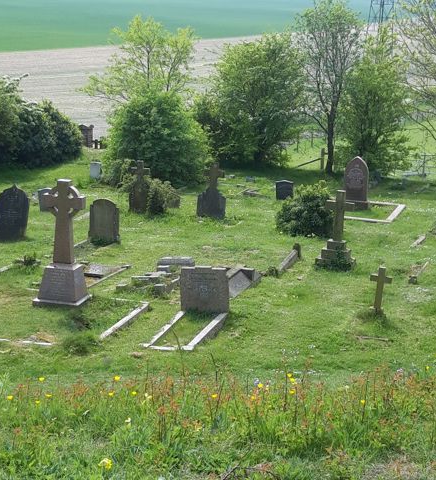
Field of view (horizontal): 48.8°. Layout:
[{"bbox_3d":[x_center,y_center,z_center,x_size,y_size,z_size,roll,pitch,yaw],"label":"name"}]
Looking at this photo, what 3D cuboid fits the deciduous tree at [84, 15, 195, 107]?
[{"bbox_3d":[-3.703,-7.103,24.544,5.200,7.300,4.600,1,15,0],"label":"deciduous tree"}]

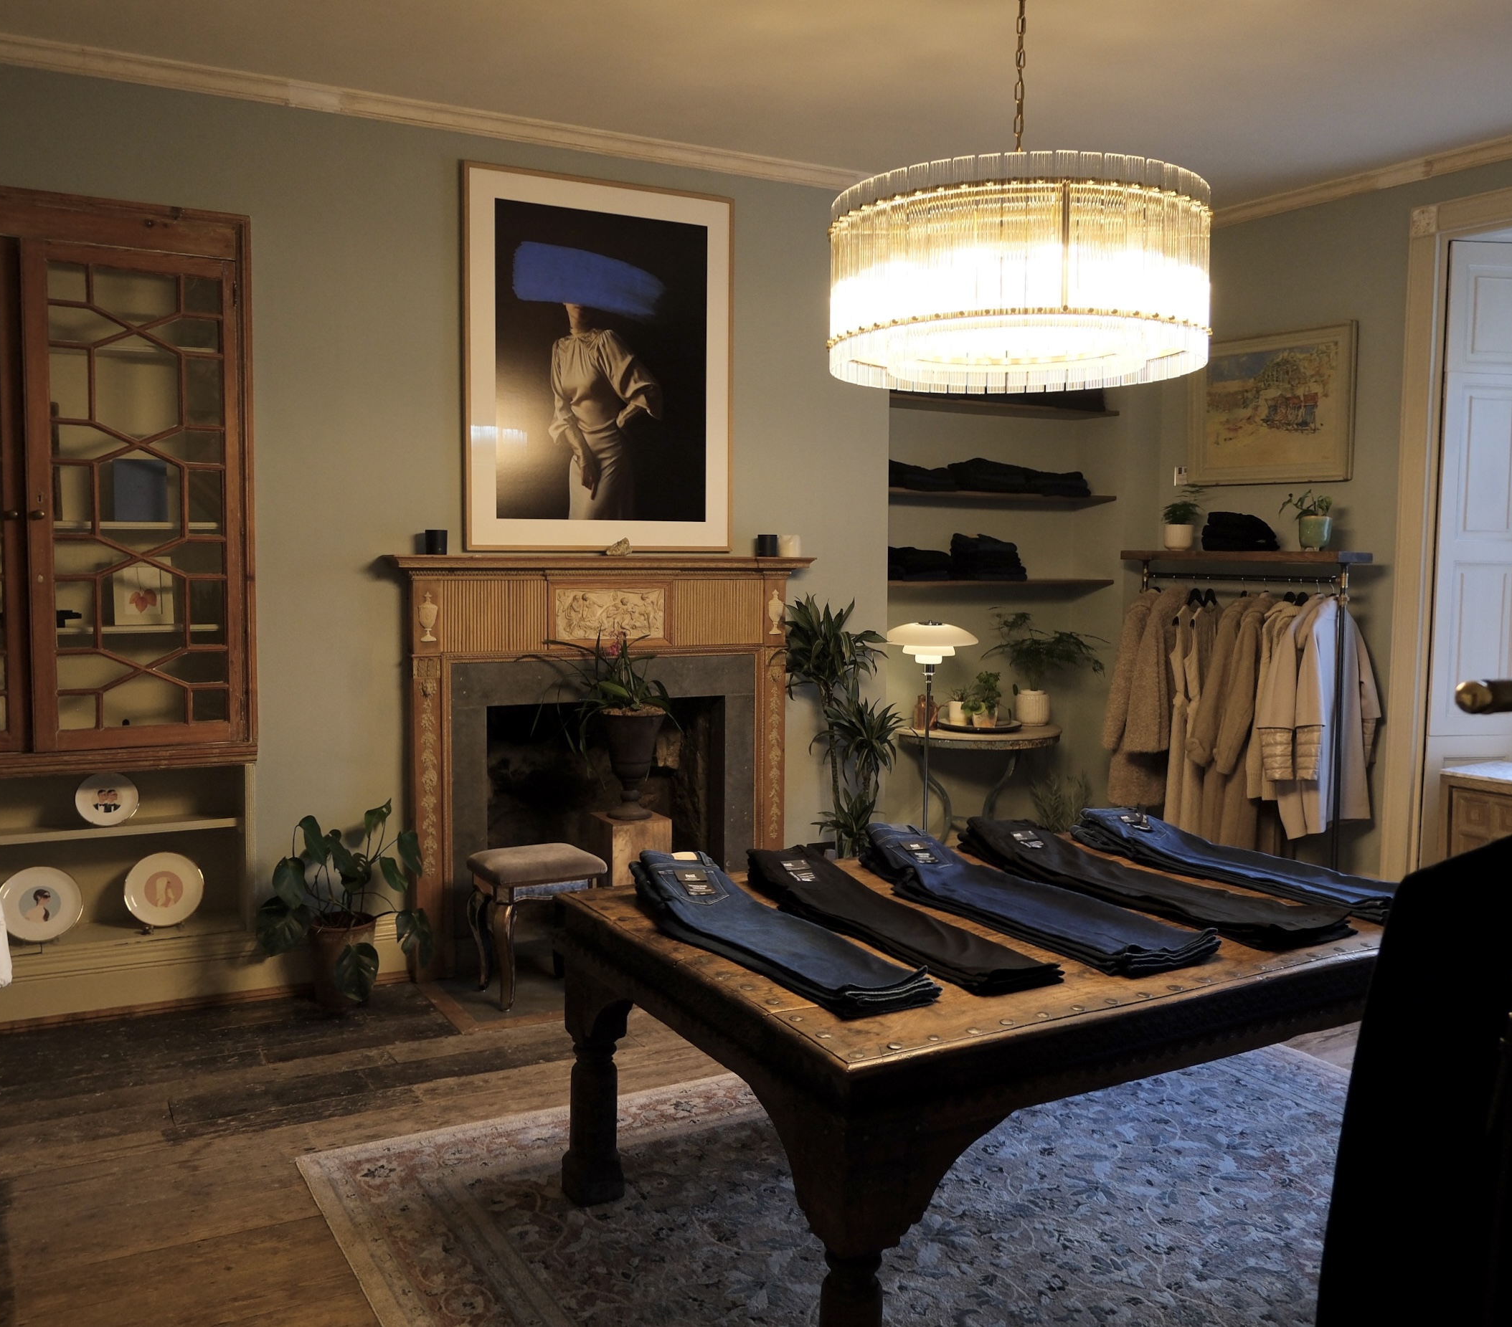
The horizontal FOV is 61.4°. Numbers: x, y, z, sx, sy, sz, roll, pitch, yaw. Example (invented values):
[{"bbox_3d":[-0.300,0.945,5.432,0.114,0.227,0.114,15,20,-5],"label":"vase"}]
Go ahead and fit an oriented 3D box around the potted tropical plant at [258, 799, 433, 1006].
[{"bbox_3d":[-1.399,0.832,4.365,0.553,0.701,0.474,-2,5,-25],"label":"potted tropical plant"}]

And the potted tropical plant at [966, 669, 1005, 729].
[{"bbox_3d":[1.023,0.157,5.692,0.175,0.245,0.175,0,4,0],"label":"potted tropical plant"}]

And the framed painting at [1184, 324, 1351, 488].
[{"bbox_3d":[2.200,-1.089,5.473,0.045,0.630,0.755,-3,6,-37],"label":"framed painting"}]

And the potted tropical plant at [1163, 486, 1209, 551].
[{"bbox_3d":[1.971,-0.664,5.853,0.188,0.286,0.193,-3,5,-34],"label":"potted tropical plant"}]

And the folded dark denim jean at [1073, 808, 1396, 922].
[{"bbox_3d":[1.215,0.493,3.231,0.227,0.077,1.007,-2,5,-29],"label":"folded dark denim jean"}]

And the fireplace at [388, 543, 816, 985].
[{"bbox_3d":[-0.526,0.368,4.745,1.590,1.520,0.210,-2,5,-26],"label":"fireplace"}]

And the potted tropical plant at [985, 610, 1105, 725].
[{"bbox_3d":[1.380,0.039,6.053,0.533,0.533,0.385,-2,5,-25],"label":"potted tropical plant"}]

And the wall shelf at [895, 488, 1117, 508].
[{"bbox_3d":[1.046,-0.752,5.746,1.270,0.025,0.270,-2,5,-26],"label":"wall shelf"}]

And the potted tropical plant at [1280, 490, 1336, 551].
[{"bbox_3d":[2.319,-0.600,5.349,0.188,0.257,0.197,-3,5,-34],"label":"potted tropical plant"}]

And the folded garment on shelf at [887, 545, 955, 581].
[{"bbox_3d":[0.690,-0.440,5.604,0.260,0.148,0.240,-2,5,-26],"label":"folded garment on shelf"}]

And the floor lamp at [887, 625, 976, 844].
[{"bbox_3d":[0.629,0.496,4.625,0.330,1.298,0.330,-2,5,-26],"label":"floor lamp"}]

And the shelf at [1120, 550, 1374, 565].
[{"bbox_3d":[2.088,-0.459,5.486,0.260,0.042,1.030,-3,6,-37],"label":"shelf"}]

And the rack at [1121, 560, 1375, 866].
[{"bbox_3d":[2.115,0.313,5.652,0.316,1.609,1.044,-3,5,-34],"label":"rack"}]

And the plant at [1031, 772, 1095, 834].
[{"bbox_3d":[1.430,0.777,6.049,0.296,0.592,0.286,-2,5,-25],"label":"plant"}]

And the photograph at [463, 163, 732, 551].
[{"bbox_3d":[-0.559,-1.089,4.705,1.030,1.335,0.040,-2,5,-26],"label":"photograph"}]

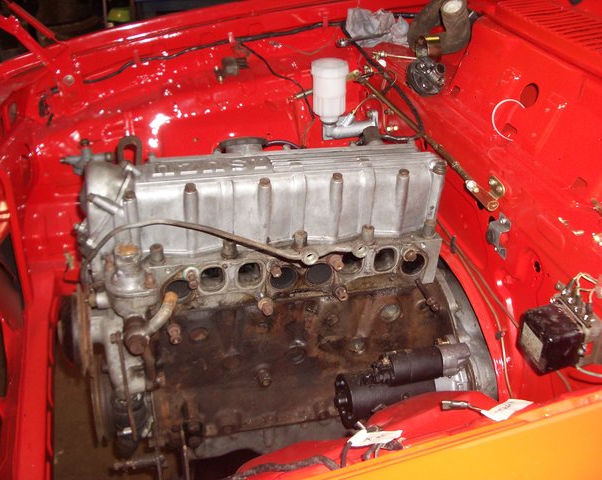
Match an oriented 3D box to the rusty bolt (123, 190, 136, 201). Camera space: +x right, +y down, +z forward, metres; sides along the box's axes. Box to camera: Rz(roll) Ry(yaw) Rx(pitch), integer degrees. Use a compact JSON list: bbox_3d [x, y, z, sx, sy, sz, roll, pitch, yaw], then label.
[{"bbox_3d":[-0.212,-0.055,0.800,0.014,0.009,0.014,-6,27,-13],"label":"rusty bolt"}]

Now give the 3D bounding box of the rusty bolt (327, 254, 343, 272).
[{"bbox_3d":[0.047,0.032,0.887,0.017,0.017,0.024,-5,28,-14],"label":"rusty bolt"}]

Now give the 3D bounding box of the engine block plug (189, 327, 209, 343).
[{"bbox_3d":[-0.143,0.133,0.910,0.029,0.029,0.008,-5,36,-11],"label":"engine block plug"}]

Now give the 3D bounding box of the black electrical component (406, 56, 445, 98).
[{"bbox_3d":[0.224,-0.293,1.160,0.063,0.062,0.046,-11,32,-15],"label":"black electrical component"}]

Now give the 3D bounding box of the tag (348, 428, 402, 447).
[{"bbox_3d":[0.059,0.156,0.510,0.042,0.005,0.012,-9,53,-11],"label":"tag"}]

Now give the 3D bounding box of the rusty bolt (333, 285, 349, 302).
[{"bbox_3d":[0.057,0.076,0.916,0.017,0.017,0.022,-5,28,-14],"label":"rusty bolt"}]

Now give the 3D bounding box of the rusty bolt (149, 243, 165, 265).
[{"bbox_3d":[-0.187,0.018,0.842,0.018,0.024,0.018,-5,28,-14],"label":"rusty bolt"}]

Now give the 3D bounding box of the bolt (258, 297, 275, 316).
[{"bbox_3d":[-0.047,0.091,0.888,0.018,0.018,0.026,-5,28,-14],"label":"bolt"}]

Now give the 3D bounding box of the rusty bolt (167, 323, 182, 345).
[{"bbox_3d":[-0.164,0.121,0.838,0.016,0.016,0.026,-6,27,-13],"label":"rusty bolt"}]

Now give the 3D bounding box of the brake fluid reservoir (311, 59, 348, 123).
[{"bbox_3d":[0.053,-0.269,1.170,0.066,0.110,0.066,-1,28,0],"label":"brake fluid reservoir"}]

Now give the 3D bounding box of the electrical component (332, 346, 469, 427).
[{"bbox_3d":[0.154,0.215,0.962,0.185,0.110,0.085,-5,28,-14],"label":"electrical component"}]

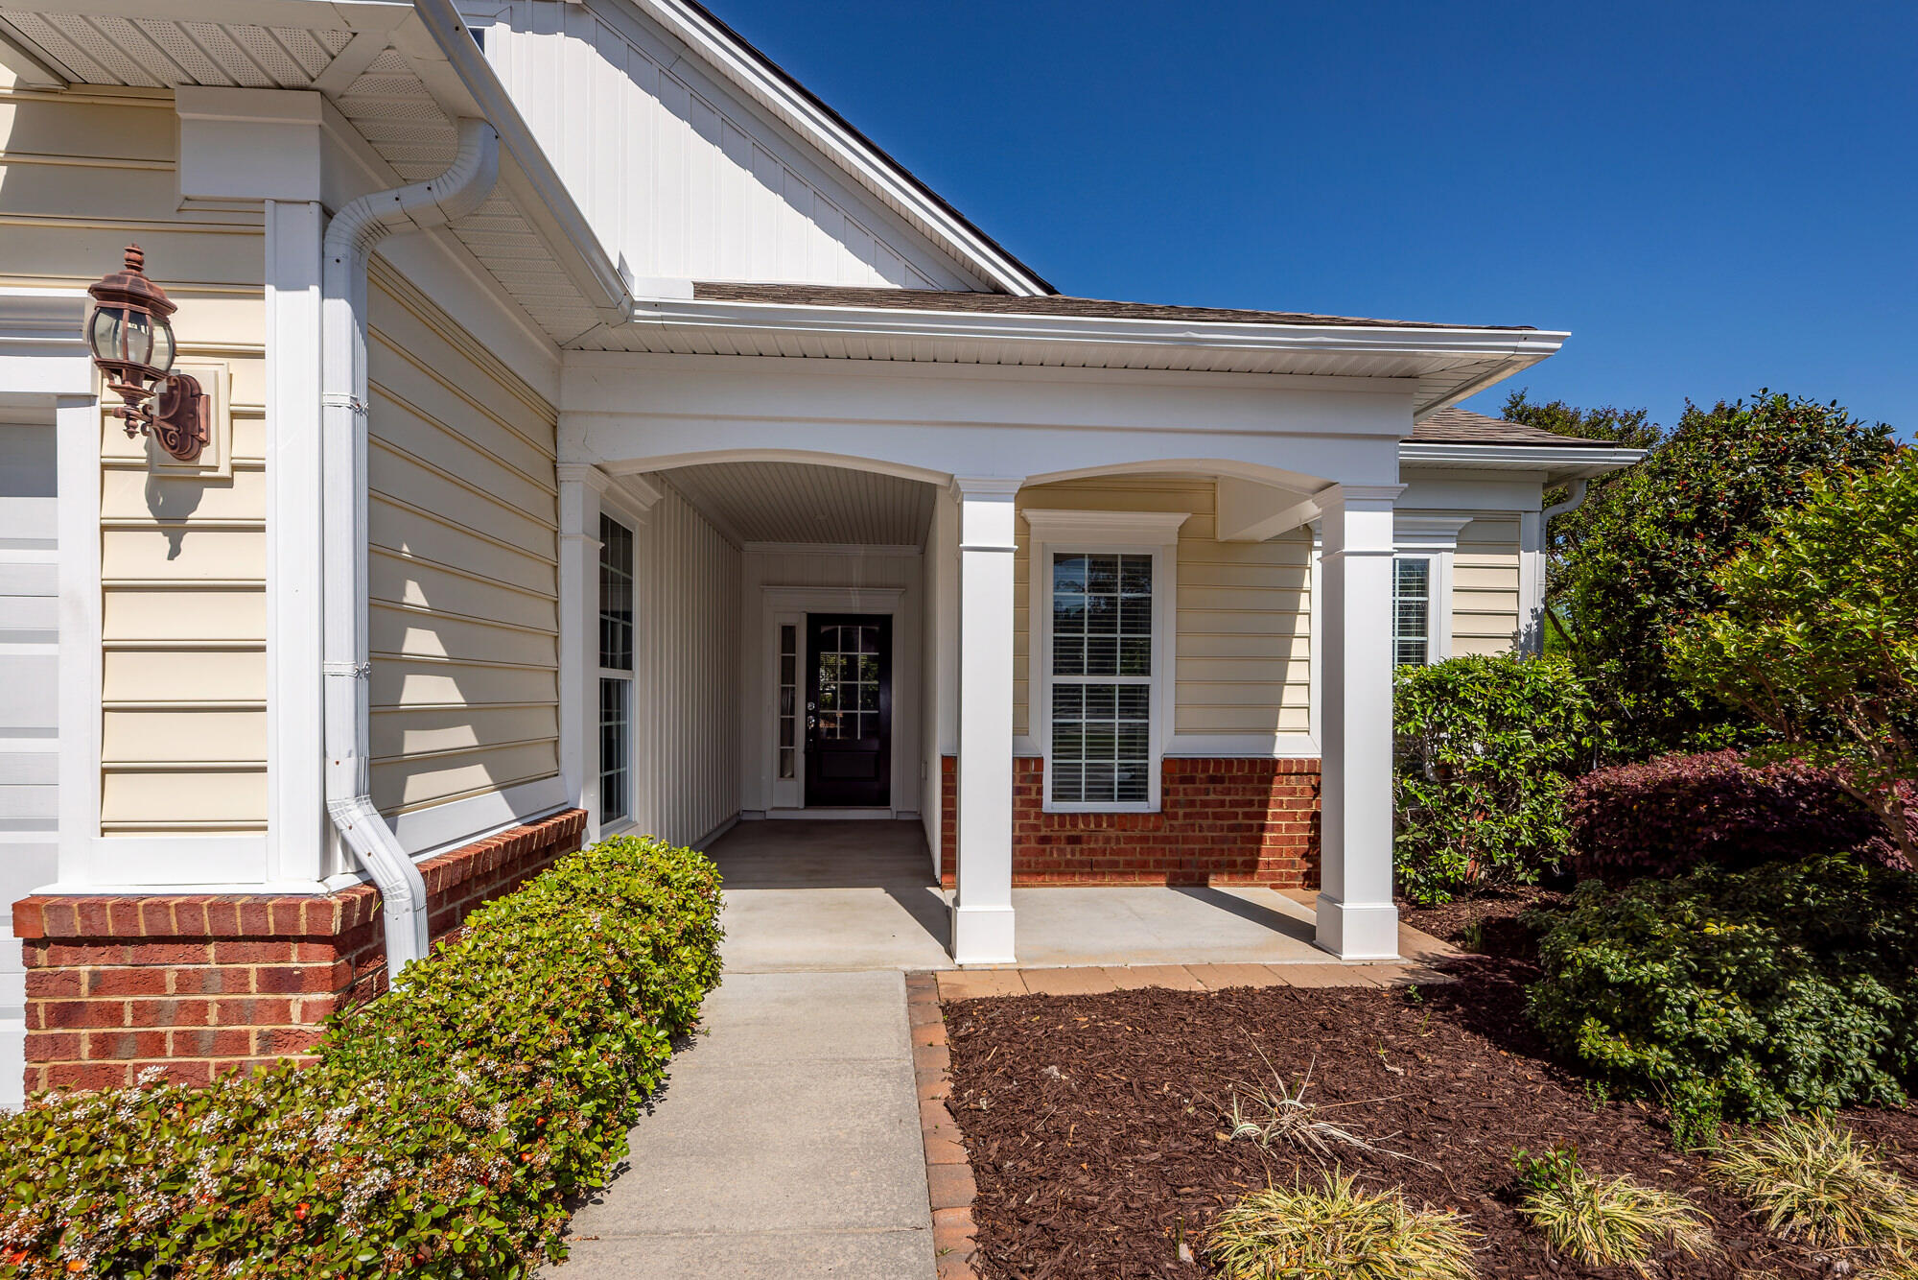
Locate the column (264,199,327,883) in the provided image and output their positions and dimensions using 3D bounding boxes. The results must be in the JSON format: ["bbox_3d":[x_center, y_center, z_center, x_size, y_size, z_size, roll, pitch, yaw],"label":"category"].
[{"bbox_3d":[-1.835,-0.270,2.420,0.165,1.890,0.160,0,-2,-4],"label":"column"}]

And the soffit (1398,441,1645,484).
[{"bbox_3d":[3.660,-1.215,5.830,1.850,0.150,0.460,0,-2,-4],"label":"soffit"}]

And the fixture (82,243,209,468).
[{"bbox_3d":[-2.075,-0.730,2.180,0.170,0.510,0.270,0,-2,-4],"label":"fixture"}]

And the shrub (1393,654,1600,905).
[{"bbox_3d":[3.400,0.880,5.550,1.350,1.580,0.850,0,-2,-4],"label":"shrub"}]

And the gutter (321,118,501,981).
[{"bbox_3d":[-1.540,-0.100,2.430,0.480,2.750,0.100,0,-2,-4],"label":"gutter"}]

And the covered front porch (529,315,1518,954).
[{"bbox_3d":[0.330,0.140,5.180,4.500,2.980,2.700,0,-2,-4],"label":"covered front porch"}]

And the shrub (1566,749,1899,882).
[{"bbox_3d":[4.680,1.170,5.000,1.900,1.000,1.300,0,-2,-4],"label":"shrub"}]

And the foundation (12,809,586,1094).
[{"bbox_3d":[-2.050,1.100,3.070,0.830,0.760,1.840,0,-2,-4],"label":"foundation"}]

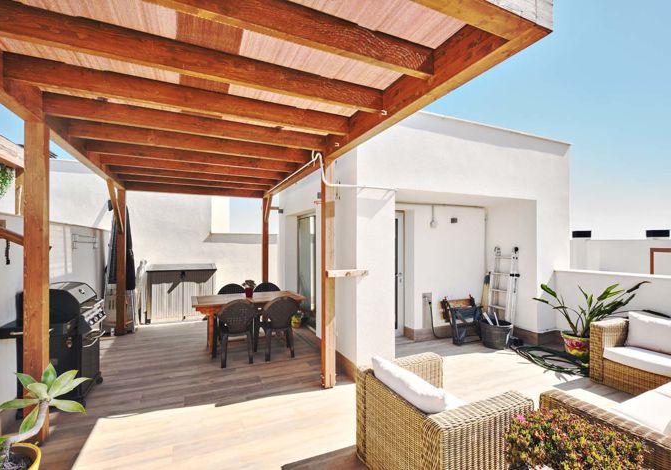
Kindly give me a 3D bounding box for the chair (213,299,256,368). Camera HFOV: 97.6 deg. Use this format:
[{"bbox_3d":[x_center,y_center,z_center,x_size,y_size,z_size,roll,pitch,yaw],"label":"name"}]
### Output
[{"bbox_3d":[-1.339,1.289,4.031,0.590,0.870,0.580,0,-1,-24],"label":"chair"}]

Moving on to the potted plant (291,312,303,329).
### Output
[{"bbox_3d":[-0.706,1.556,5.416,0.210,0.290,0.210,-1,-1,0],"label":"potted plant"}]

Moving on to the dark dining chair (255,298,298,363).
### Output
[{"bbox_3d":[-0.820,1.260,4.139,0.540,0.830,0.560,0,-1,-25],"label":"dark dining chair"}]

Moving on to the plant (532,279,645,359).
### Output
[{"bbox_3d":[3.293,1.133,3.892,1.080,1.000,0.850,-2,-2,40],"label":"plant"}]

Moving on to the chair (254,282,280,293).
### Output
[{"bbox_3d":[-1.116,1.316,5.090,0.590,0.870,0.580,0,-1,-24],"label":"chair"}]

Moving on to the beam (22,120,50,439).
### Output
[{"bbox_3d":[-2.493,0.376,2.459,0.117,2.625,0.115,0,-1,-24],"label":"beam"}]

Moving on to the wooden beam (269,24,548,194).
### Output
[{"bbox_3d":[-0.296,-0.984,3.823,0.120,0.250,5.580,0,-2,-26],"label":"wooden beam"}]

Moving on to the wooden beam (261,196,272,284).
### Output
[{"bbox_3d":[-1.469,0.475,6.137,0.120,2.495,0.120,0,-1,-26],"label":"wooden beam"}]

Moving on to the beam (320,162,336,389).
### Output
[{"bbox_3d":[-0.083,0.418,3.353,0.122,2.575,0.112,0,-1,-24],"label":"beam"}]

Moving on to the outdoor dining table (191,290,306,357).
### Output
[{"bbox_3d":[-1.324,1.310,4.412,1.480,0.750,0.790,0,-1,-25],"label":"outdoor dining table"}]

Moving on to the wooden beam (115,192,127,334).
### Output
[{"bbox_3d":[-3.682,0.472,5.051,0.120,2.495,0.120,0,-1,-26],"label":"wooden beam"}]

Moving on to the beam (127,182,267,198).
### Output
[{"bbox_3d":[-2.645,-0.922,5.761,2.440,0.250,0.100,0,-1,-24],"label":"beam"}]

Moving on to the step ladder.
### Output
[{"bbox_3d":[2.810,0.962,4.973,0.220,1.520,0.400,7,-3,-24],"label":"step ladder"}]

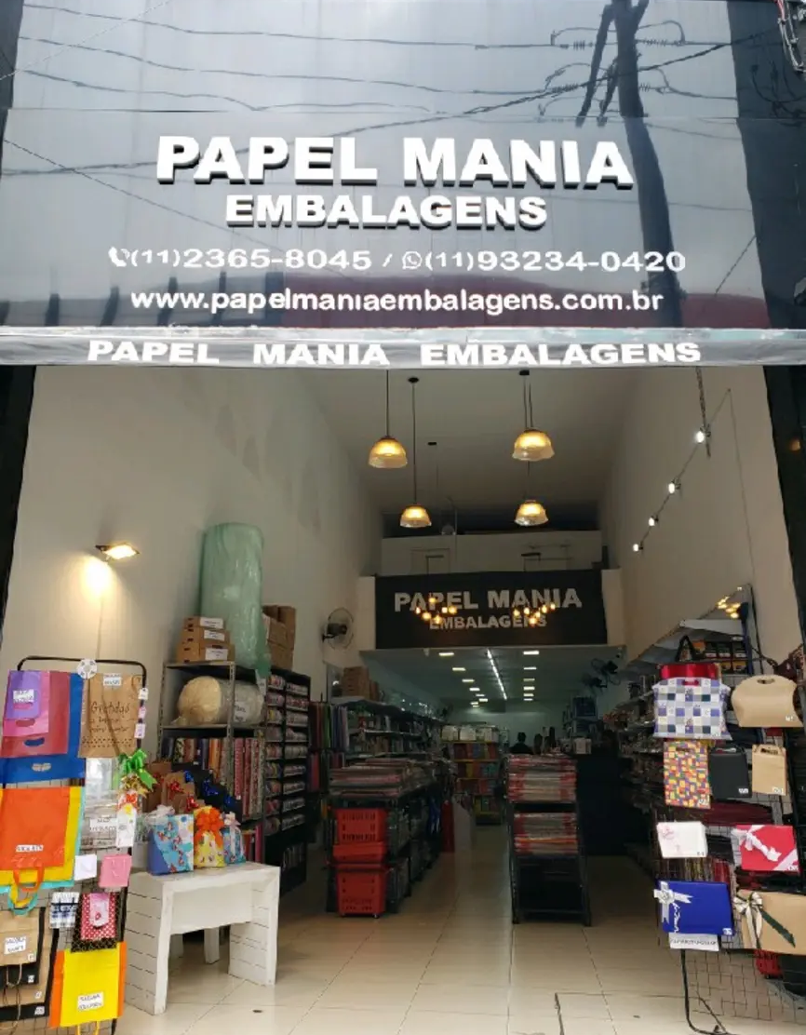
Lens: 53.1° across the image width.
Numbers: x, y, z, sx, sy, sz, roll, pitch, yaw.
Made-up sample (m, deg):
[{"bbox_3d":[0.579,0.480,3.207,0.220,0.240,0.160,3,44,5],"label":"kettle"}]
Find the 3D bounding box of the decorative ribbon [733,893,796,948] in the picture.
[{"bbox_3d":[1.623,1.810,3.621,0.262,0.237,0.039,-8,-18,24],"label":"decorative ribbon"}]

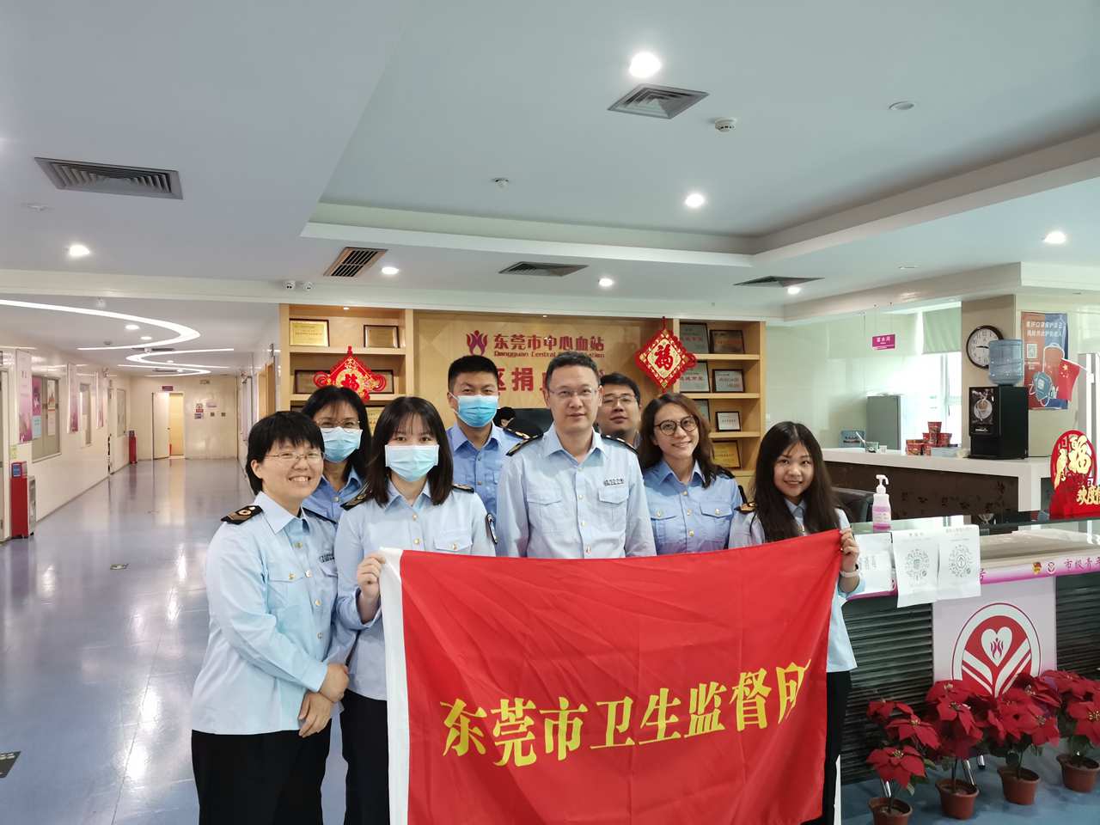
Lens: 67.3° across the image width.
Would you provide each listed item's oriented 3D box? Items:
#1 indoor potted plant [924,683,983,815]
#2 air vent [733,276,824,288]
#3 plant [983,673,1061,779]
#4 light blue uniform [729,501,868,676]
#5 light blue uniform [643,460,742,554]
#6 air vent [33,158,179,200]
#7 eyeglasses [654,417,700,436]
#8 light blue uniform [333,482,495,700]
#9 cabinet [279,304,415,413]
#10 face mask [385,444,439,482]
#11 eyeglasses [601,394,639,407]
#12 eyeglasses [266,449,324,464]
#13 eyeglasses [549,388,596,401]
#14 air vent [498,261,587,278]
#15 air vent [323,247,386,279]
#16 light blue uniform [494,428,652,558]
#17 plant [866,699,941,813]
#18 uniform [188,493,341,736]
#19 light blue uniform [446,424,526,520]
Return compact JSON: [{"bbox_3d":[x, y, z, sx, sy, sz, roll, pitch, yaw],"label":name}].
[{"bbox_3d":[1.601,1.314,3.256,0.240,0.520,0.240,-1,1,-22],"label":"indoor potted plant"},{"bbox_3d":[2.169,-1.242,7.867,0.590,0.050,0.600,-1,1,-22],"label":"air vent"},{"bbox_3d":[1.866,1.241,3.264,0.297,0.416,0.297,0,1,0],"label":"plant"},{"bbox_3d":[0.751,0.525,2.530,0.410,0.560,0.310,0,1,3],"label":"light blue uniform"},{"bbox_3d":[0.442,0.419,2.680,0.420,0.560,0.250,0,1,1],"label":"light blue uniform"},{"bbox_3d":[-2.215,-1.182,4.215,0.597,0.050,0.597,-1,1,-22],"label":"air vent"},{"bbox_3d":[0.397,0.039,2.665,0.140,0.050,0.135,-12,1,-9],"label":"eyeglasses"},{"bbox_3d":[-0.346,0.449,2.110,0.430,0.580,0.280,0,1,-8],"label":"light blue uniform"},{"bbox_3d":[-1.990,0.245,8.107,1.278,2.519,0.360,-1,1,-22],"label":"cabinet"},{"bbox_3d":[-0.354,0.130,2.120,0.142,0.105,0.085,0,1,-9],"label":"face mask"},{"bbox_3d":[0.250,-0.040,2.950,0.140,0.042,0.135,-1,-7,6],"label":"eyeglasses"},{"bbox_3d":[-0.630,0.112,2.020,0.135,0.038,0.135,-1,1,-34],"label":"eyeglasses"},{"bbox_3d":[0.069,-0.056,2.440,0.140,0.040,0.135,0,1,0],"label":"eyeglasses"},{"bbox_3d":[-0.064,-1.222,7.081,0.591,0.050,0.591,-1,1,-22],"label":"air vent"},{"bbox_3d":[-1.603,-1.206,6.722,0.305,0.050,1.400,-1,1,-22],"label":"air vent"},{"bbox_3d":[0.080,0.388,2.533,0.500,0.700,0.280,0,1,-7],"label":"light blue uniform"},{"bbox_3d":[1.287,1.250,3.007,0.264,0.421,0.264,0,1,0],"label":"plant"},{"bbox_3d":[-0.754,0.537,2.220,0.440,0.640,0.330,-1,1,-43],"label":"uniform"},{"bbox_3d":[-0.239,0.387,2.853,0.480,0.700,0.270,0,1,-6],"label":"light blue uniform"}]

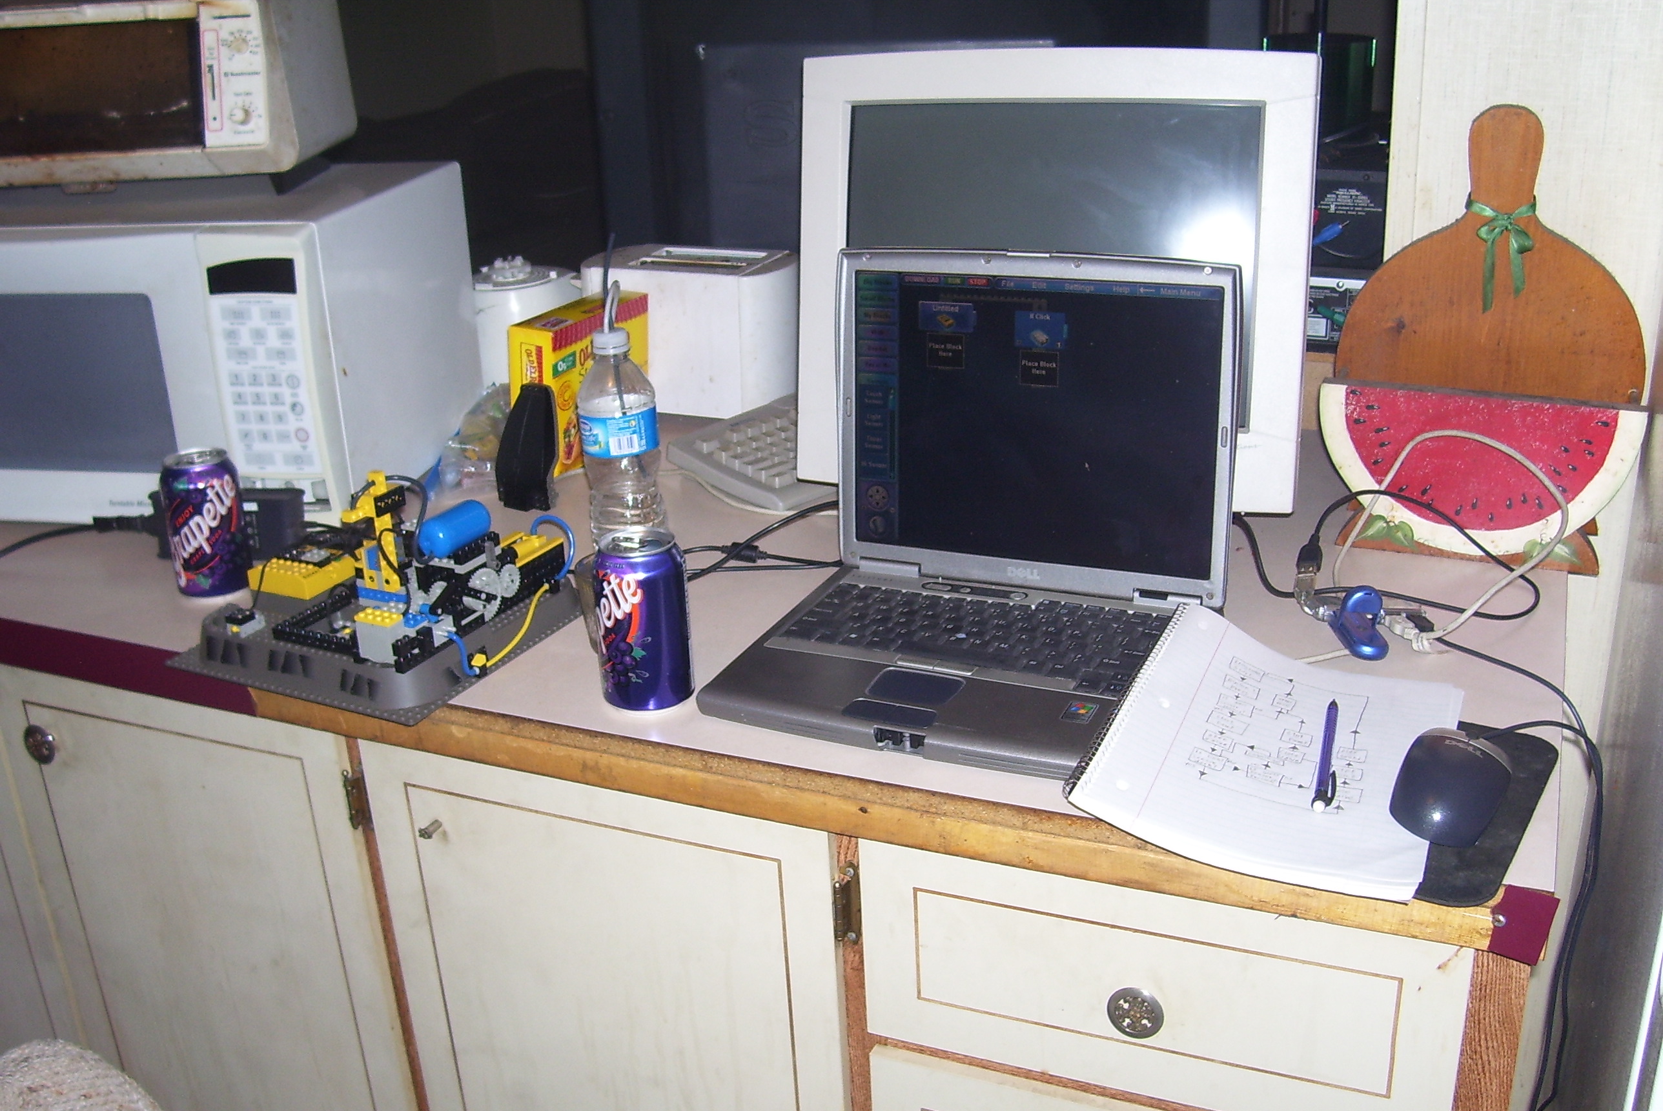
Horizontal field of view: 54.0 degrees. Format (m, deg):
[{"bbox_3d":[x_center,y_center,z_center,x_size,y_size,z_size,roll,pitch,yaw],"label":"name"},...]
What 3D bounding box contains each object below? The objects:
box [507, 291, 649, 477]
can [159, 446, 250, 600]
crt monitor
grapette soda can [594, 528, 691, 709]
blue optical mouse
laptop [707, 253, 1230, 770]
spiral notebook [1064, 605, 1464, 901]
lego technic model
[{"bbox_3d":[-0.272,-0.187,1.741,0.056,0.154,0.188,9,23,21],"label":"box"},{"bbox_3d":[-0.539,-0.026,1.413,0.066,0.122,0.066,-3,21,1],"label":"can"},{"bbox_3d":[0.230,-0.252,1.470,0.412,0.420,0.430,5,23,20],"label":"crt monitor"},{"bbox_3d":[-0.133,0.047,1.162,0.066,0.122,0.066,-3,21,1],"label":"grapette soda can"},{"bbox_3d":[0.364,0.138,0.958,0.065,0.037,0.116,9,24,29],"label":"blue optical mouse"},{"bbox_3d":[0.100,-0.044,1.135,0.315,0.287,0.280,7,23,24],"label":"laptop"},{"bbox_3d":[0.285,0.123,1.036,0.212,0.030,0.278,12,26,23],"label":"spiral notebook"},{"bbox_3d":[-0.345,-0.010,1.278,0.260,0.146,0.260,9,24,28],"label":"lego technic model"}]

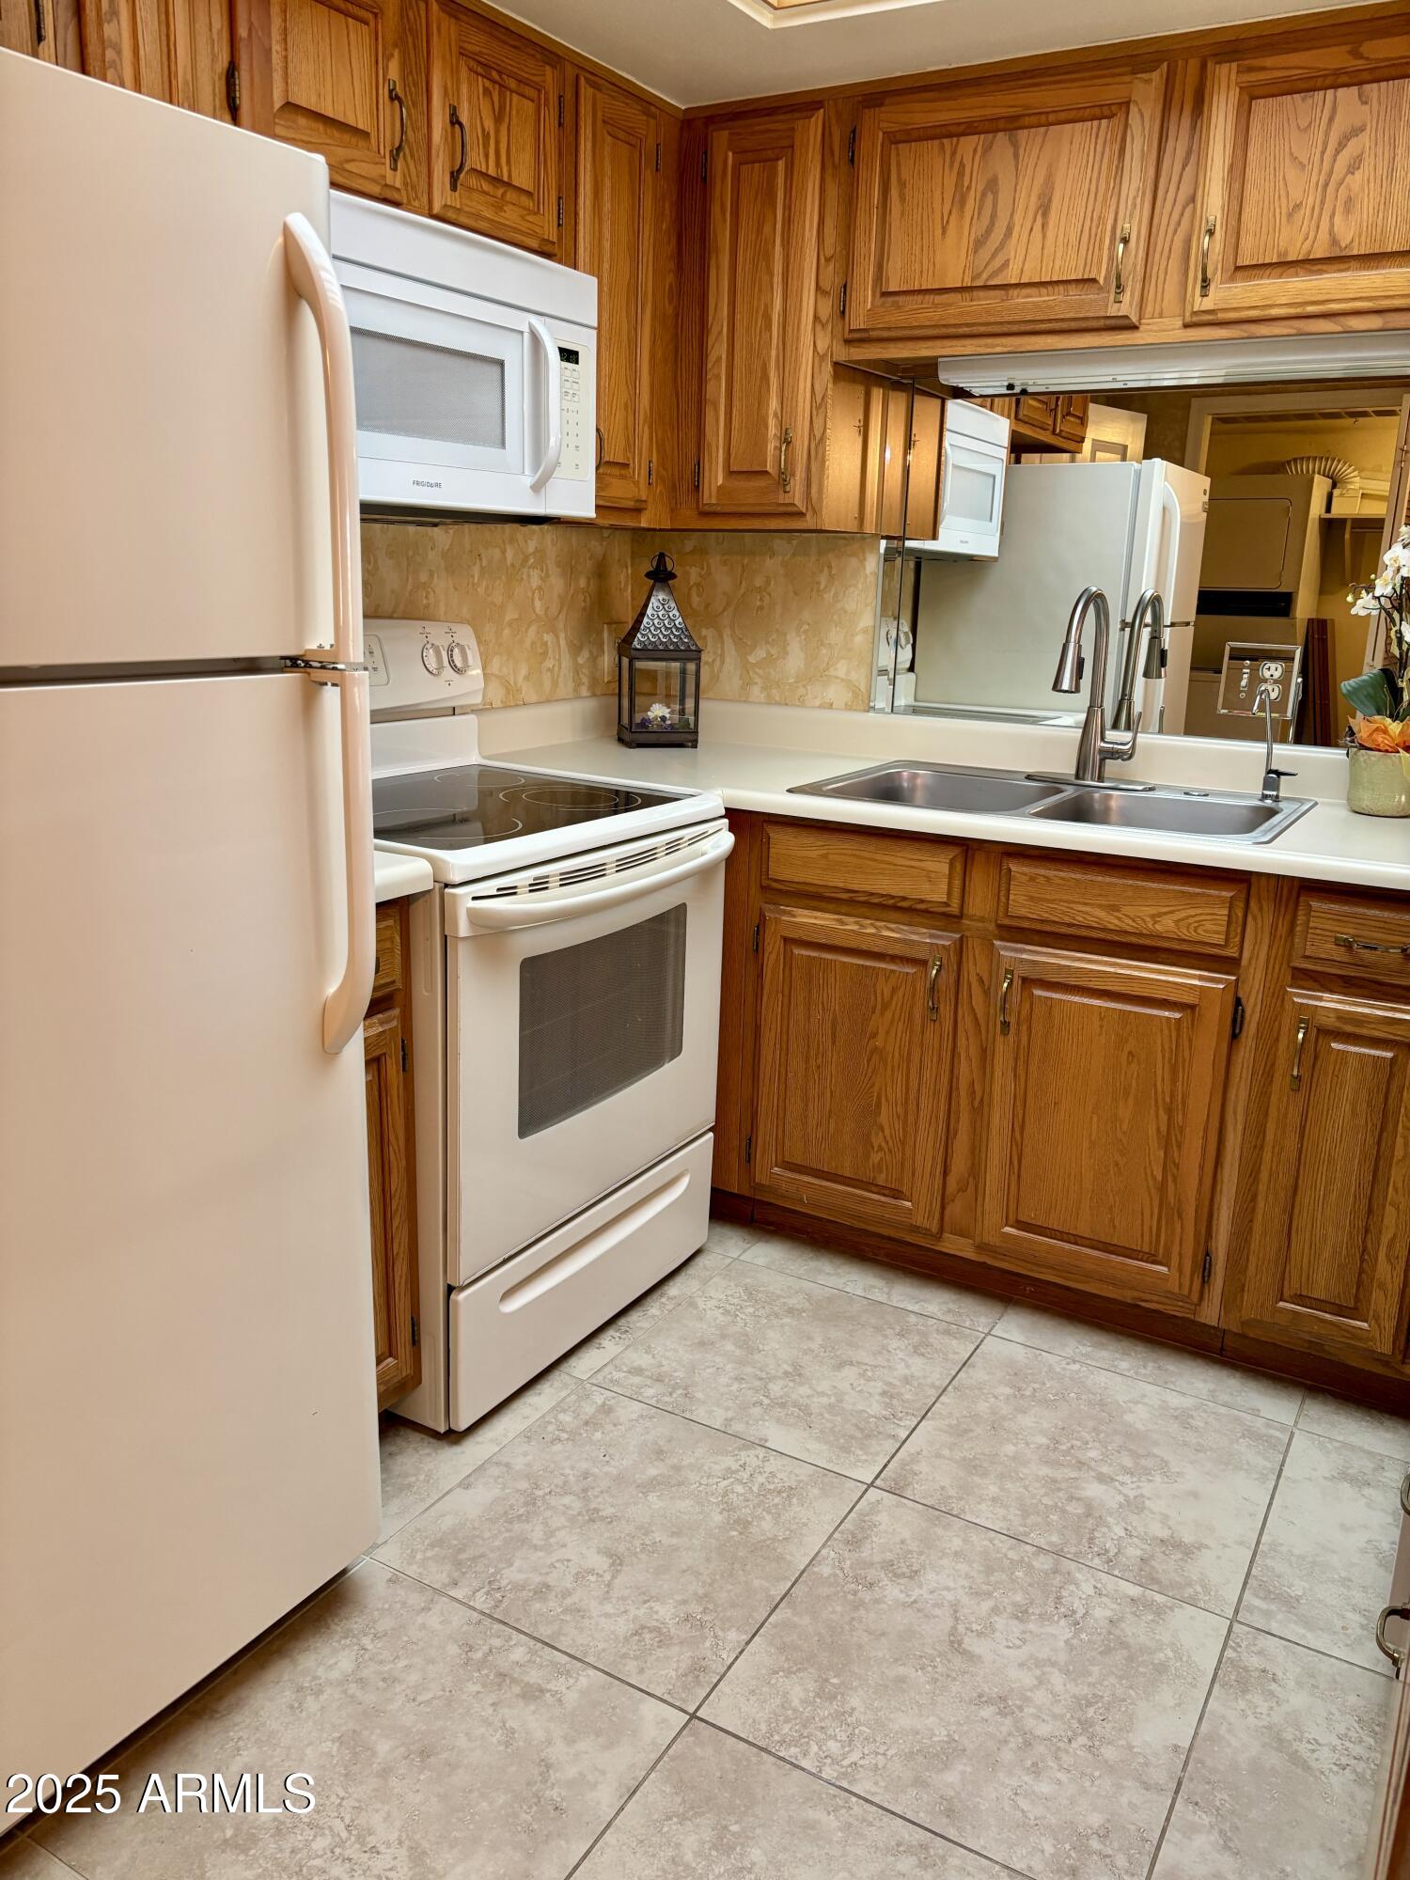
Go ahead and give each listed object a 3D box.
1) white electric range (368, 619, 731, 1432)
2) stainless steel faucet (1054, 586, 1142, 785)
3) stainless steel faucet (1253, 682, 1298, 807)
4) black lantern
[{"bbox_3d":[-0.417,0.064,2.471,0.685,1.185,0.763,10,17,29],"label":"white electric range"},{"bbox_3d":[0.729,-0.468,2.621,0.112,0.377,0.284,10,17,29],"label":"stainless steel faucet"},{"bbox_3d":[1.012,-0.348,2.510,0.087,0.212,0.160,12,18,36],"label":"stainless steel faucet"},{"bbox_3d":[-0.102,-0.643,3.131,0.158,0.416,0.158,-3,15,-16],"label":"black lantern"}]

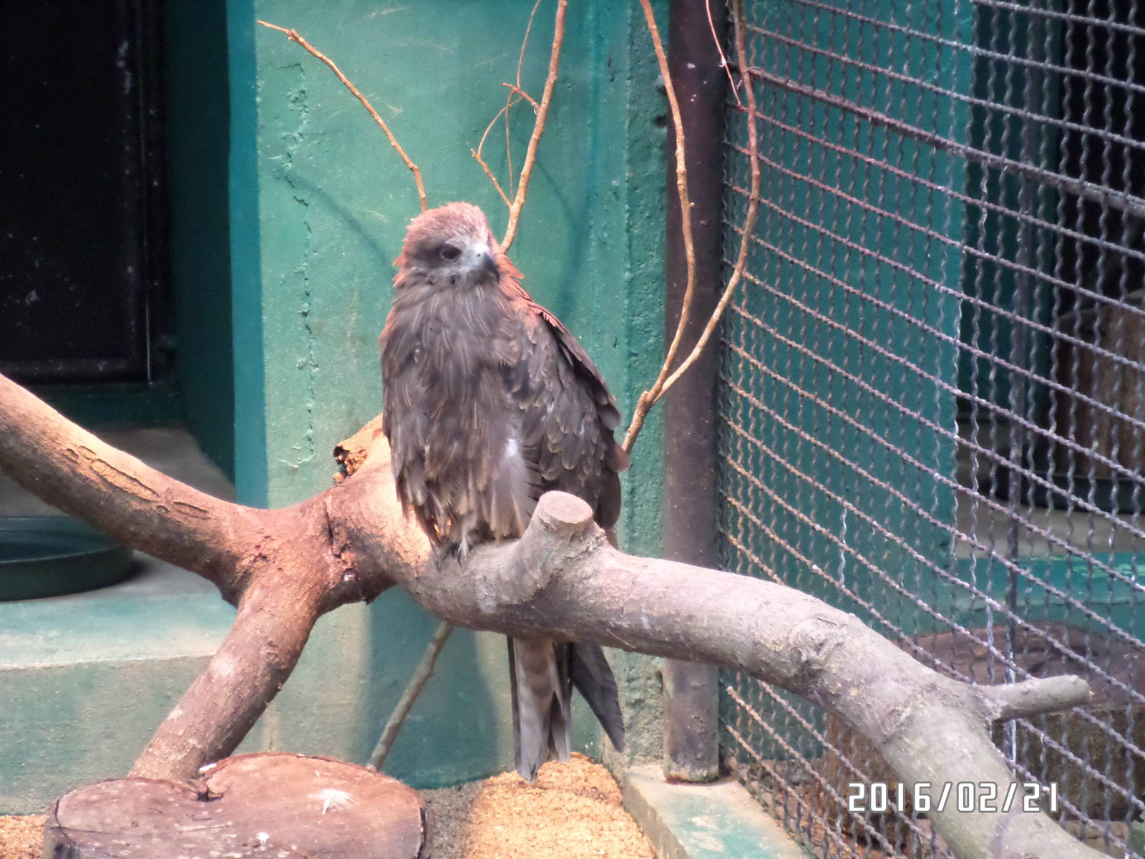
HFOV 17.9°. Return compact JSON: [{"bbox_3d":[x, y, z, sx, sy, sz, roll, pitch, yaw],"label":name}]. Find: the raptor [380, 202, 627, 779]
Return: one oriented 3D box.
[{"bbox_3d":[-0.059,0.052,3.120,0.185,0.520,0.220,6,13,26],"label":"raptor"}]

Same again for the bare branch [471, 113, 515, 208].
[{"bbox_3d":[-0.073,-0.246,3.330,0.042,0.088,0.030,0,12,0],"label":"bare branch"}]

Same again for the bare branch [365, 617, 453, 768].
[{"bbox_3d":[-0.146,0.240,3.280,0.014,0.160,0.014,28,11,0],"label":"bare branch"}]

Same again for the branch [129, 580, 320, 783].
[{"bbox_3d":[-0.297,0.215,3.120,0.070,0.200,0.070,30,10,0],"label":"branch"}]

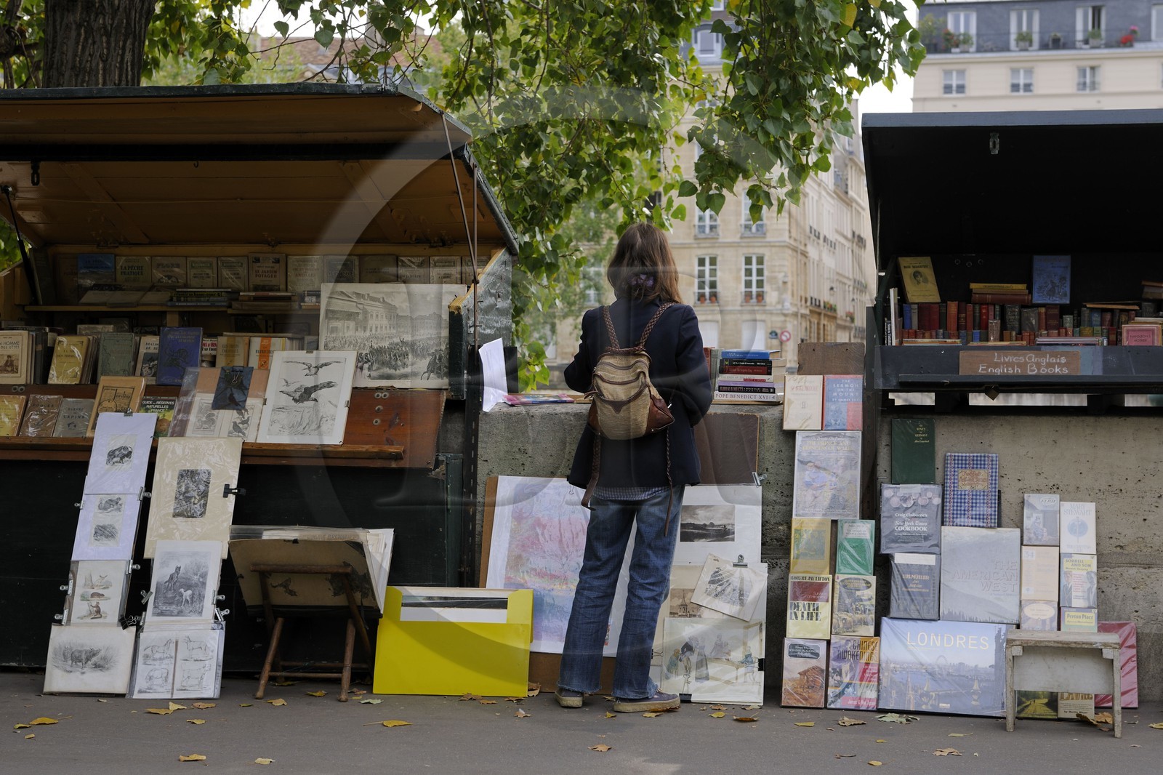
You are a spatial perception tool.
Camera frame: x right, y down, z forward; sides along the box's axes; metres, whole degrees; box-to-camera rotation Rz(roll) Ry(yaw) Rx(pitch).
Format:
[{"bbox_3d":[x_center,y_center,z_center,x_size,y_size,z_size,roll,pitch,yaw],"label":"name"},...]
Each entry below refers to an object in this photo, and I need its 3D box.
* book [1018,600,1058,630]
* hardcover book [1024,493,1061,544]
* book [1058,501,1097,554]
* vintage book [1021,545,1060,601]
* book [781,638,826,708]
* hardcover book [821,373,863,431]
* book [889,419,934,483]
[{"bbox_3d":[1.583,0.832,6.699,0.122,0.184,0.020,0,-15,11],"label":"book"},{"bbox_3d":[1.614,0.465,6.796,0.122,0.182,0.020,0,-15,11],"label":"hardcover book"},{"bbox_3d":[1.735,0.492,6.766,0.121,0.182,0.022,0,-15,11],"label":"book"},{"bbox_3d":[1.549,0.630,6.540,0.120,0.182,0.020,1,-13,14],"label":"vintage book"},{"bbox_3d":[0.767,0.980,6.645,0.143,0.231,0.025,0,-15,14],"label":"book"},{"bbox_3d":[0.929,0.056,6.871,0.140,0.198,0.023,1,-8,9],"label":"hardcover book"},{"bbox_3d":[1.157,0.224,6.740,0.147,0.224,0.026,0,-8,12],"label":"book"}]

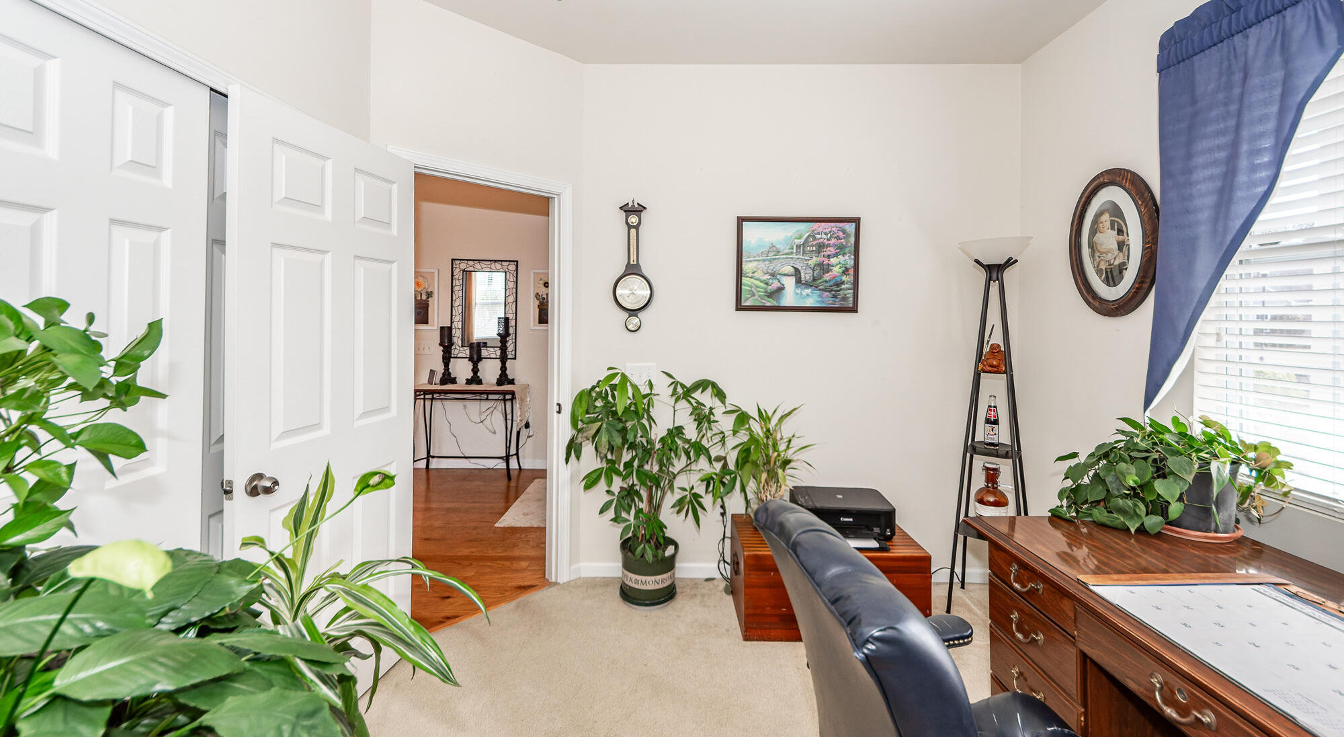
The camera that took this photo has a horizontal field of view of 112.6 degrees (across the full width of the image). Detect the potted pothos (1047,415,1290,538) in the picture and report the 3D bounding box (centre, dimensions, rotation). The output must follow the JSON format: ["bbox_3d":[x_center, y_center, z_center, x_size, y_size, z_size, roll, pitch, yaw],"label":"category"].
[{"bbox_3d":[1.520,0.335,1.390,0.530,0.355,0.370,0,3,0],"label":"potted pothos"}]

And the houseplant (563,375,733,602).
[{"bbox_3d":[-0.105,0.575,2.170,0.810,1.150,0.580,0,5,0],"label":"houseplant"}]

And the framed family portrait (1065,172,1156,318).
[{"bbox_3d":[1.842,-0.527,1.885,0.035,0.610,0.385,0,3,0],"label":"framed family portrait"}]

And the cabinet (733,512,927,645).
[{"bbox_3d":[0.724,0.995,2.160,0.810,0.405,0.385,0,5,0],"label":"cabinet"}]

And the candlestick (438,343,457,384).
[{"bbox_3d":[-2.010,-0.038,4.030,0.155,0.365,0.150,0,3,0],"label":"candlestick"}]

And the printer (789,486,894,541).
[{"bbox_3d":[0.830,0.709,2.246,0.450,0.152,0.300,1,5,5],"label":"printer"}]

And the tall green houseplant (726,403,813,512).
[{"bbox_3d":[0.464,0.465,2.130,0.390,0.580,0.360,0,3,0],"label":"tall green houseplant"}]

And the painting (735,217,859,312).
[{"bbox_3d":[0.668,-0.550,2.375,0.648,0.497,0.027,0,3,0],"label":"painting"}]

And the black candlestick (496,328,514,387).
[{"bbox_3d":[-1.501,-0.113,4.030,0.150,0.555,0.150,0,5,0],"label":"black candlestick"}]

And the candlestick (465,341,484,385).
[{"bbox_3d":[-1.798,-0.046,4.070,0.145,0.395,0.145,0,5,0],"label":"candlestick"}]

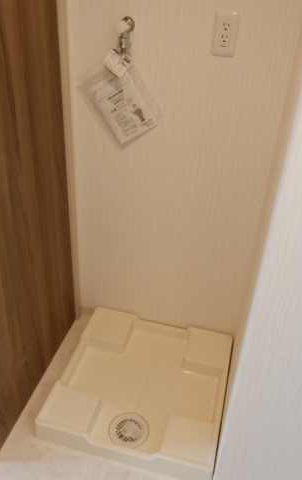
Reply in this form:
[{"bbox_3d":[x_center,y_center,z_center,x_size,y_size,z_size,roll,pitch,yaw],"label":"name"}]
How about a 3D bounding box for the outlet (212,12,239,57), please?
[{"bbox_3d":[0.227,-0.622,1.352,0.070,0.120,0.012,10,34,11],"label":"outlet"}]

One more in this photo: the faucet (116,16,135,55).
[{"bbox_3d":[-0.085,-0.640,1.397,0.052,0.110,0.078,10,34,11],"label":"faucet"}]

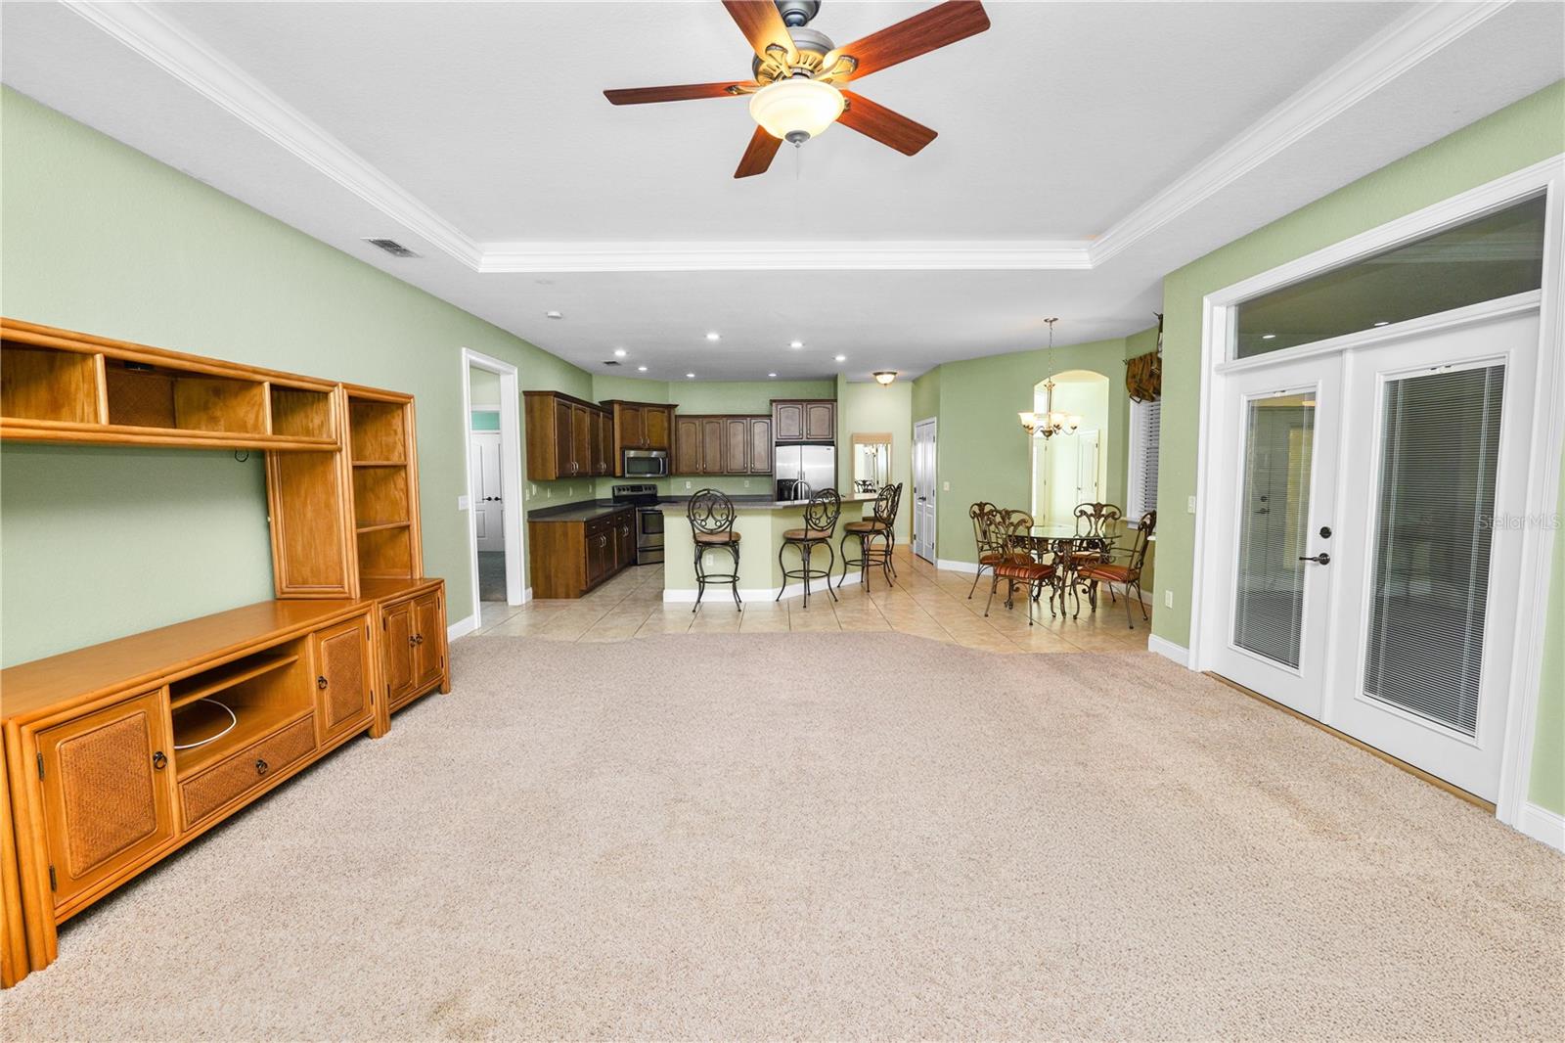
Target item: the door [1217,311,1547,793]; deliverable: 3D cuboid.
[{"bbox_3d":[3.040,0.099,3.333,0.080,2.053,1.699,-1,5,-1],"label":"door"}]

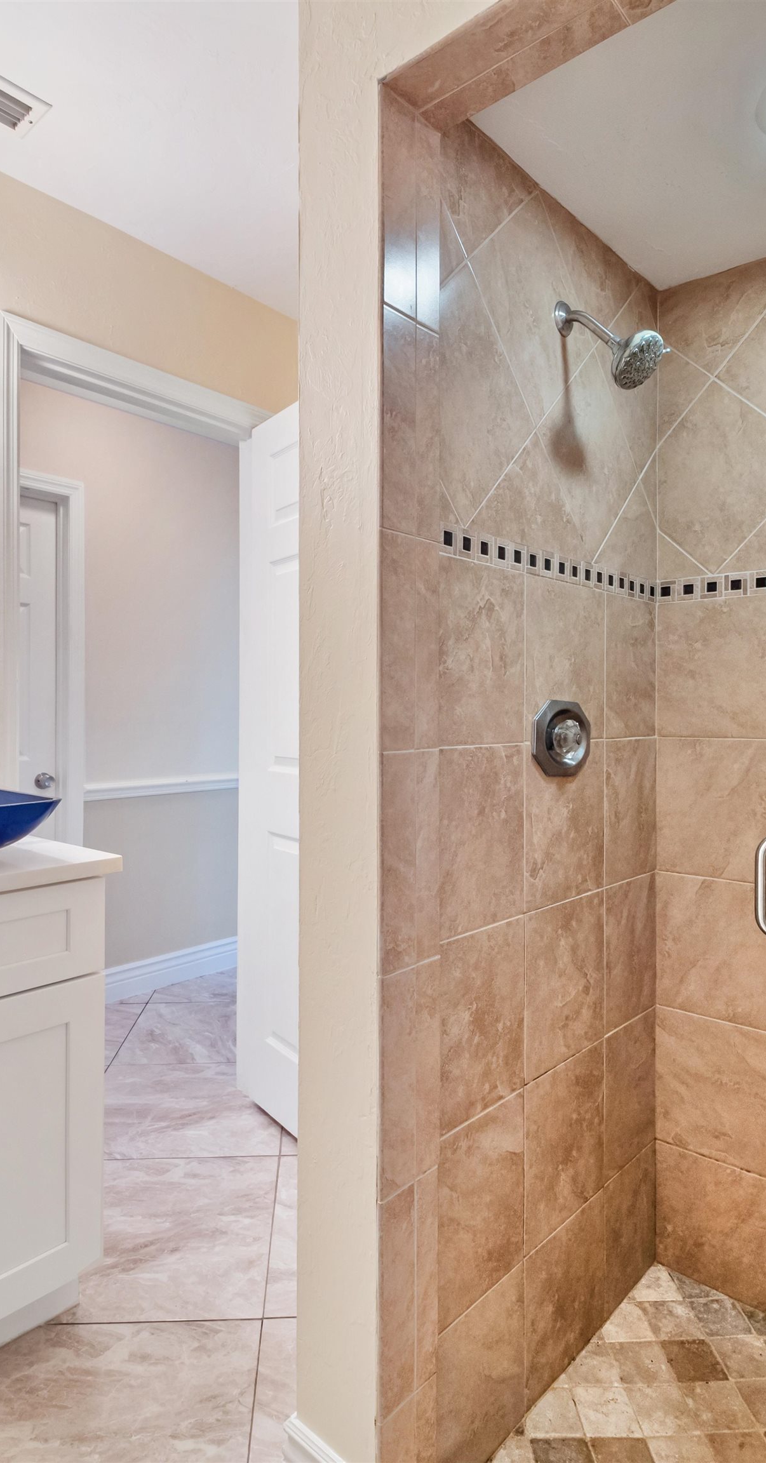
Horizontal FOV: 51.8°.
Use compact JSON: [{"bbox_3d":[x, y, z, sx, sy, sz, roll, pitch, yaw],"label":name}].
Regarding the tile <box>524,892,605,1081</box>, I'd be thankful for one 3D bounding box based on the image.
[{"bbox_3d":[0.351,0.478,1.512,0.010,0.302,0.298,1,1,42],"label":"tile"}]

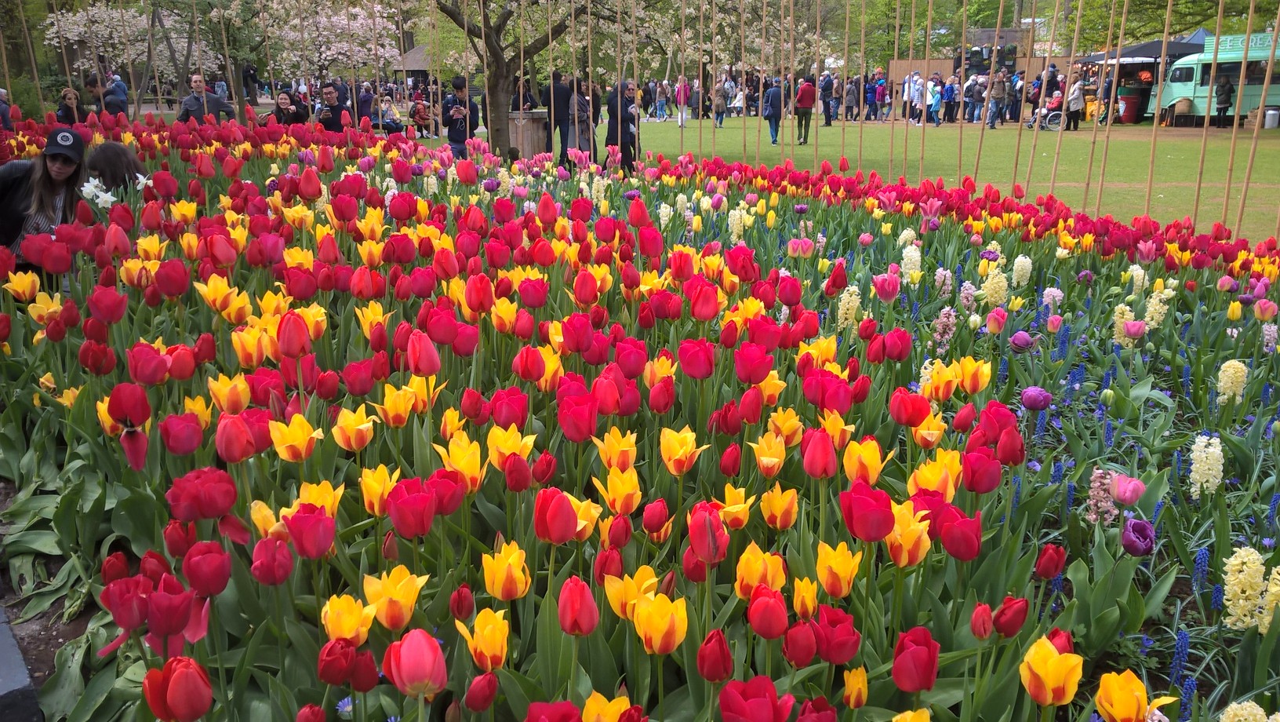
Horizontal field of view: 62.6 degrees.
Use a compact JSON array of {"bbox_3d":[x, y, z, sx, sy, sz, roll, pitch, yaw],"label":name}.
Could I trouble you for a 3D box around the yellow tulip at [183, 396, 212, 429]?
[{"bbox_3d":[-0.872,0.104,2.080,0.059,0.069,0.059,0,16,0],"label":"yellow tulip"}]

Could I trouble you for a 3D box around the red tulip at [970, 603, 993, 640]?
[{"bbox_3d":[0.529,0.402,1.630,0.034,0.059,0.032,0,15,0],"label":"red tulip"}]

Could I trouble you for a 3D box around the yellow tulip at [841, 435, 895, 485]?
[{"bbox_3d":[0.380,0.166,1.750,0.086,0.080,0.073,0,15,0],"label":"yellow tulip"}]

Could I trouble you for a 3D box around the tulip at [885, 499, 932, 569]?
[{"bbox_3d":[0.368,0.237,1.450,0.065,0.091,0.065,0,16,0],"label":"tulip"}]

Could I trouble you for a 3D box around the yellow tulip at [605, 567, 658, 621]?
[{"bbox_3d":[-0.013,0.322,1.460,0.076,0.073,0.069,0,16,0],"label":"yellow tulip"}]

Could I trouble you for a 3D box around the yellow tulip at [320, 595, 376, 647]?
[{"bbox_3d":[-0.379,0.339,1.370,0.073,0.065,0.069,0,15,0],"label":"yellow tulip"}]

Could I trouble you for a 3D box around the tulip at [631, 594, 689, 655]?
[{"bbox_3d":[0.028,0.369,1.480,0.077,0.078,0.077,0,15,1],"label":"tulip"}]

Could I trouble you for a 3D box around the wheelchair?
[{"bbox_3d":[12.030,-7.197,31.000,1.080,0.920,0.640,4,16,15],"label":"wheelchair"}]

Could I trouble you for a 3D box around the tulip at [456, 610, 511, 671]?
[{"bbox_3d":[-0.219,0.387,1.460,0.076,0.079,0.069,-2,15,-9],"label":"tulip"}]

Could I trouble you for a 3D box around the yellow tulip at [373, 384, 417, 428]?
[{"bbox_3d":[-0.446,0.082,1.920,0.078,0.080,0.071,0,16,0],"label":"yellow tulip"}]

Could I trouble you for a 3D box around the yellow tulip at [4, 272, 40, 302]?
[{"bbox_3d":[-1.438,-0.172,2.450,0.086,0.068,0.077,0,15,0],"label":"yellow tulip"}]

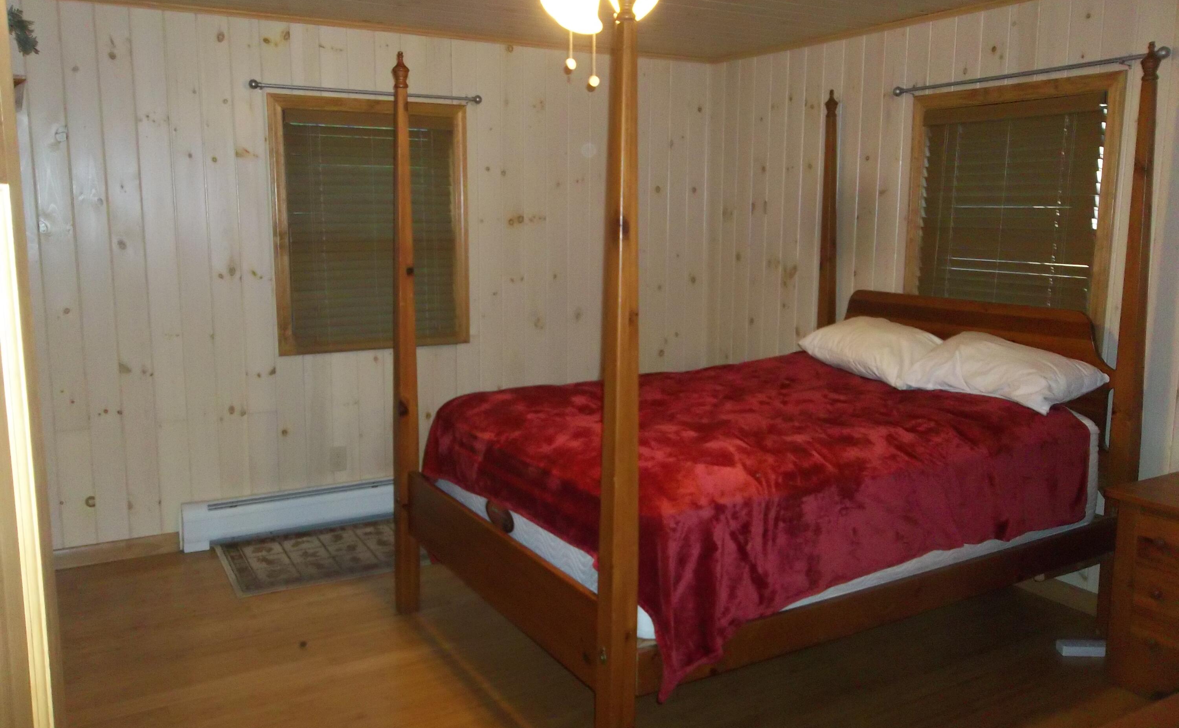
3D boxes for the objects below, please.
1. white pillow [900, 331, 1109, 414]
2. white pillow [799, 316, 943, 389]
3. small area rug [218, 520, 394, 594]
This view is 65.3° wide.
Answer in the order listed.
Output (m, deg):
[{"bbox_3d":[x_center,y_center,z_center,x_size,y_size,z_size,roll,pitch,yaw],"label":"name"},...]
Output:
[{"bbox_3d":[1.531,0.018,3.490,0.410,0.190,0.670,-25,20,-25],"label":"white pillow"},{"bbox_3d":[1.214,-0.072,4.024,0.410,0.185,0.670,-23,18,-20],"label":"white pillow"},{"bbox_3d":[-1.125,0.852,4.288,1.090,0.012,0.700,-5,11,-30],"label":"small area rug"}]

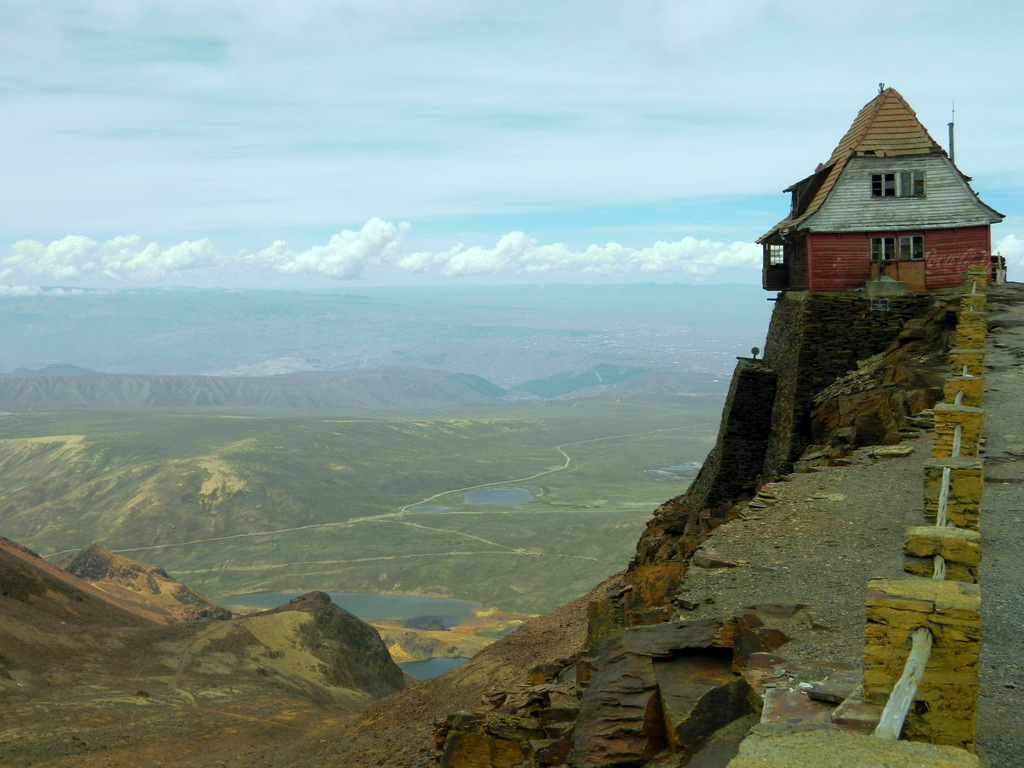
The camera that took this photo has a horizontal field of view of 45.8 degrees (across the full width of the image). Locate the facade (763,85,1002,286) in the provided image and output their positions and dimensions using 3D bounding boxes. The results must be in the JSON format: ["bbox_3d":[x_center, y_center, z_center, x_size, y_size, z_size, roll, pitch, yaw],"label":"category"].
[{"bbox_3d":[15.365,-8.240,52.699,9.050,8.250,9.200,0,6,5],"label":"facade"}]

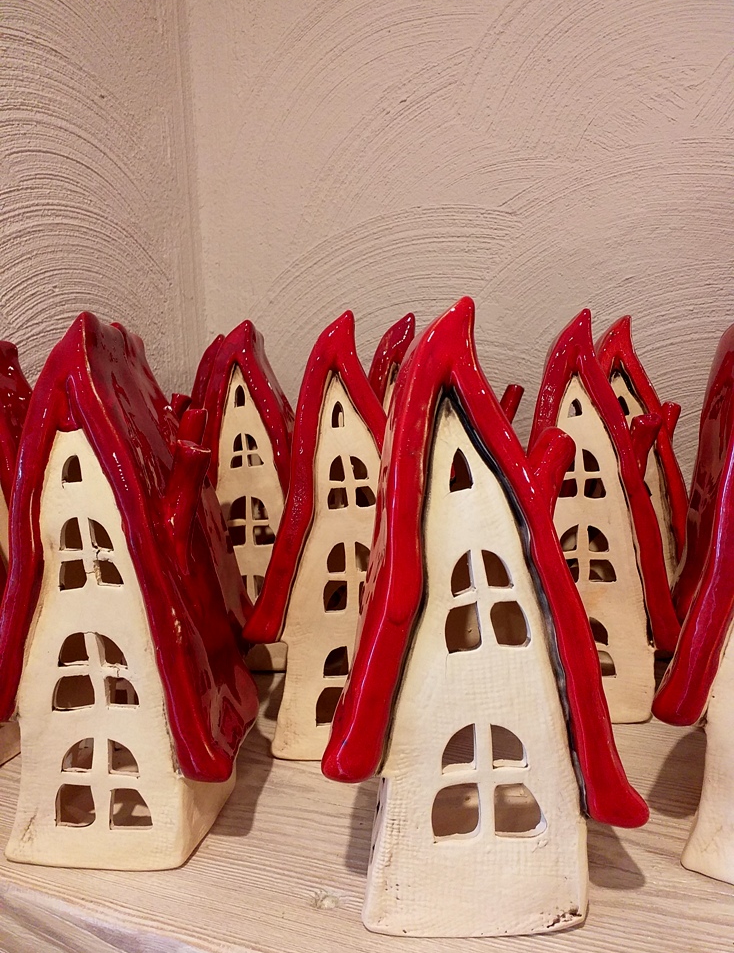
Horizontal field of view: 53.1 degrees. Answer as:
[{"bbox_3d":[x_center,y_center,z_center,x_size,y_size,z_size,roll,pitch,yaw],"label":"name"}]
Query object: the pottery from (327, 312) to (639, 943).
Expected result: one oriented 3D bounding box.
[{"bbox_3d":[0.048,0.059,0.321,0.133,0.265,0.085,-2,11,-2],"label":"pottery"}]

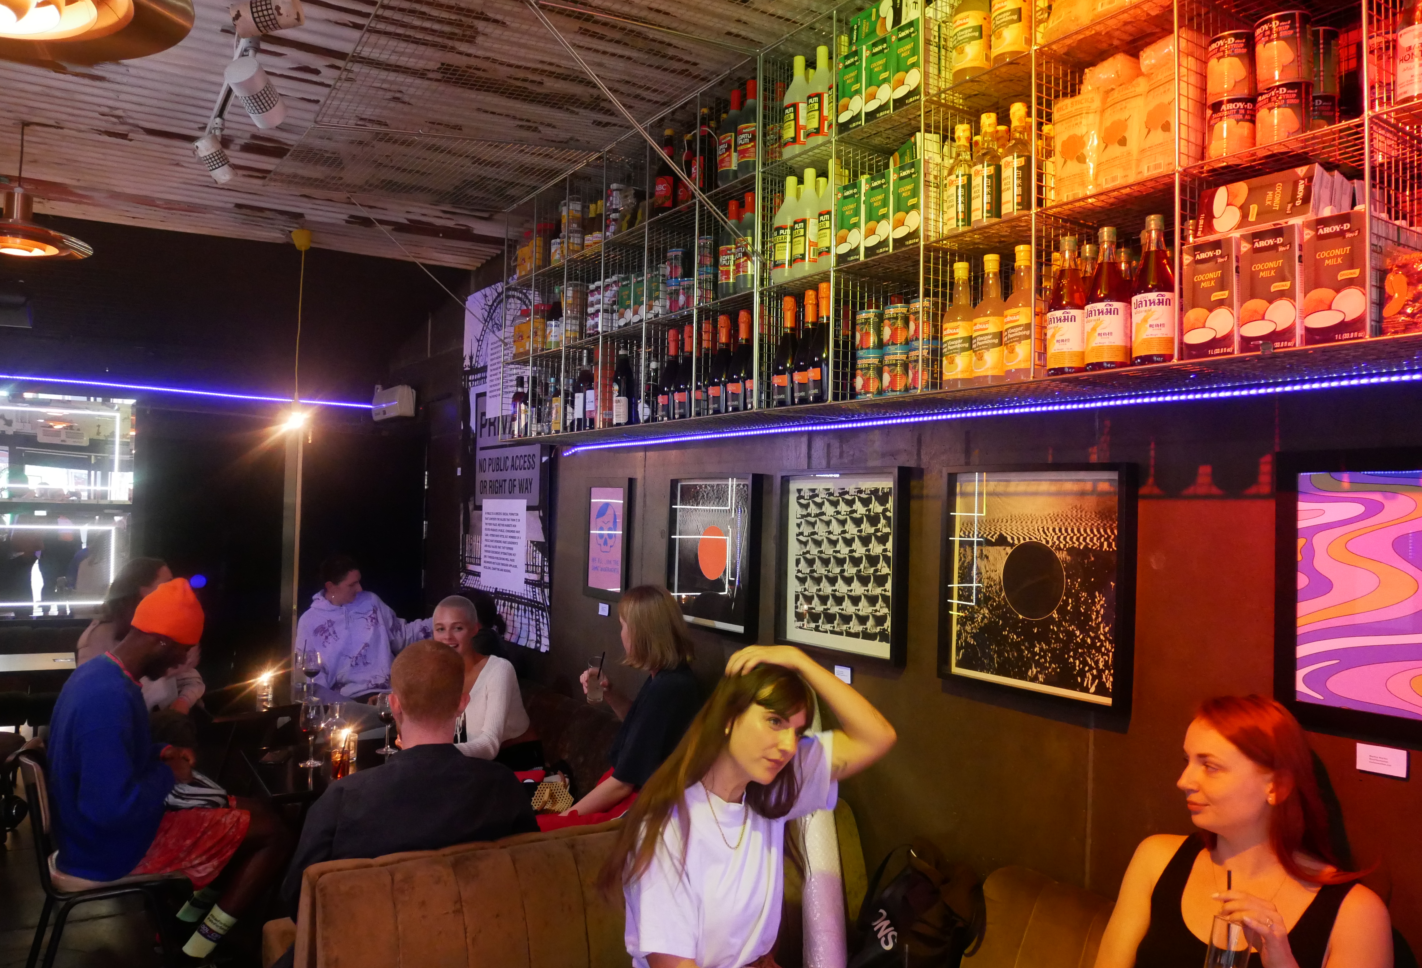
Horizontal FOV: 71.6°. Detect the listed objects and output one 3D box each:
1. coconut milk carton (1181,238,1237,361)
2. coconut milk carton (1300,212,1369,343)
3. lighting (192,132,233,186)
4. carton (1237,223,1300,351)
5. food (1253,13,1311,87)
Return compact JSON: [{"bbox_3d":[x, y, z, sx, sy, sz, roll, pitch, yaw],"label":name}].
[{"bbox_3d":[0.881,-0.315,1.708,0.060,0.199,0.089,2,-2,-35],"label":"coconut milk carton"},{"bbox_3d":[0.992,-0.317,1.547,0.060,0.199,0.089,2,-2,-35],"label":"coconut milk carton"},{"bbox_3d":[-1.627,-1.059,3.216,0.075,0.139,0.075,1,41,14],"label":"lighting"},{"bbox_3d":[0.926,-0.311,1.608,0.062,0.195,0.090,2,-2,-34],"label":"carton"},{"bbox_3d":[0.966,-0.719,1.665,0.087,0.116,0.087,2,-2,-34],"label":"food"}]

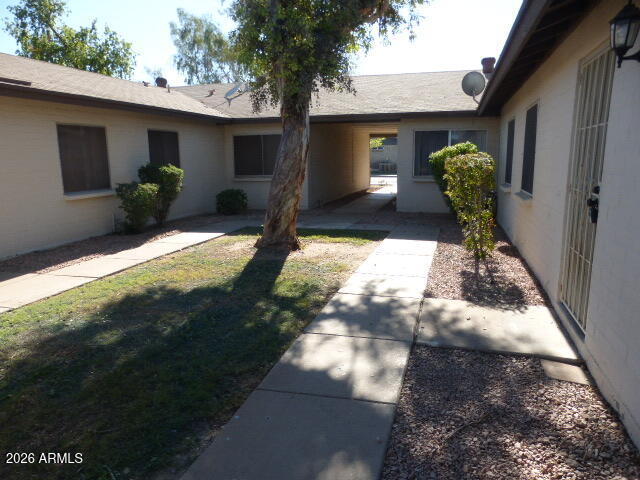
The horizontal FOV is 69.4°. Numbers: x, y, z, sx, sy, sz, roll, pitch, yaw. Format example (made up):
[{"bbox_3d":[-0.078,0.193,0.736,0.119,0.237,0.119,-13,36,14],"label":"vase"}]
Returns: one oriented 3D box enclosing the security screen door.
[{"bbox_3d":[2.124,-0.381,3.728,0.060,2.070,0.930,2,11,16],"label":"security screen door"}]

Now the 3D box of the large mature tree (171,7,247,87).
[{"bbox_3d":[-7.655,-10.421,33.179,7.200,11.600,7.200,2,11,16],"label":"large mature tree"}]

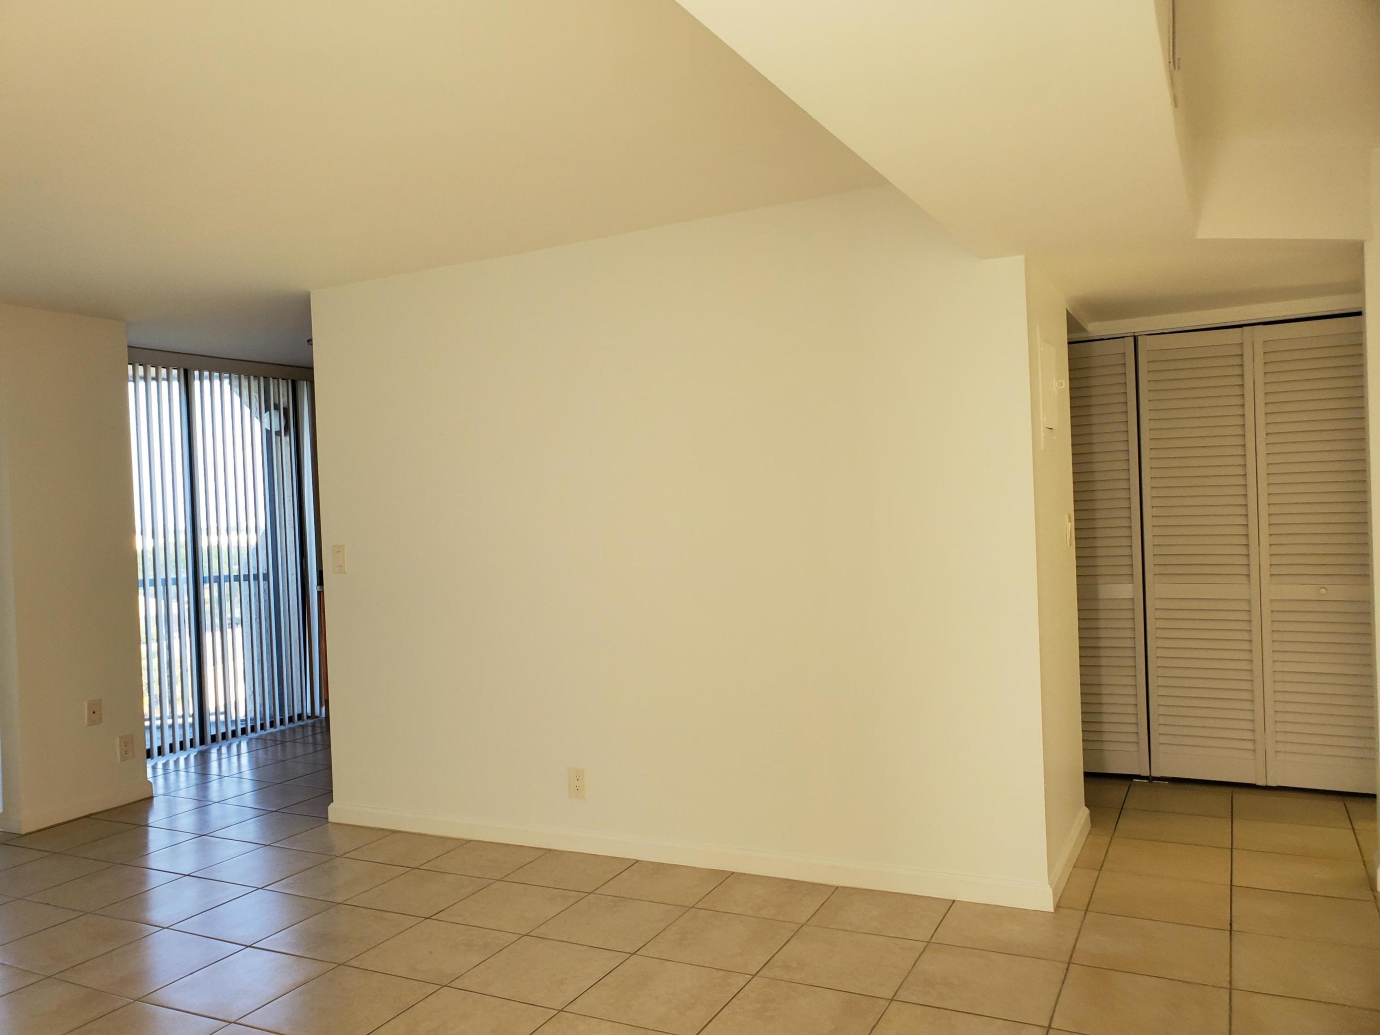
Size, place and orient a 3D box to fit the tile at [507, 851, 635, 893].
[{"bbox_3d":[-0.447,1.342,3.929,0.400,0.010,0.356,-2,0,27],"label":"tile"}]

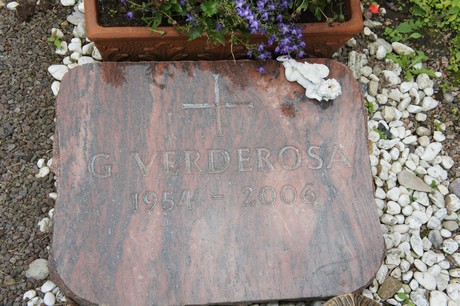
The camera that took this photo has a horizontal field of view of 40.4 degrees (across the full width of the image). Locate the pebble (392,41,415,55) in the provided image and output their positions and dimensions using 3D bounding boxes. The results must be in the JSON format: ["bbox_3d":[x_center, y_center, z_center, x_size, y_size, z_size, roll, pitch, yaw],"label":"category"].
[{"bbox_3d":[0.395,-0.239,1.422,0.056,0.019,0.025,27,66,8],"label":"pebble"}]

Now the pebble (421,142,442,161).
[{"bbox_3d":[0.424,-0.003,1.315,0.056,0.022,0.028,-36,73,-19],"label":"pebble"}]

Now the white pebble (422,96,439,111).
[{"bbox_3d":[0.438,-0.108,1.365,0.037,0.024,0.030,-24,69,-15],"label":"white pebble"}]

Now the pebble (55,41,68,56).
[{"bbox_3d":[-0.363,-0.225,1.349,0.025,0.020,0.033,20,65,4],"label":"pebble"}]

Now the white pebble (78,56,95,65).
[{"bbox_3d":[-0.307,-0.196,1.341,0.035,0.017,0.022,-1,65,-5],"label":"white pebble"}]

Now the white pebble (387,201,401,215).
[{"bbox_3d":[0.329,0.110,1.255,0.025,0.019,0.030,-37,73,-19],"label":"white pebble"}]

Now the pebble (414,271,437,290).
[{"bbox_3d":[0.374,0.245,1.196,0.051,0.023,0.029,41,68,13],"label":"pebble"}]

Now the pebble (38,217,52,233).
[{"bbox_3d":[-0.348,0.136,1.183,0.024,0.019,0.029,-17,68,-12],"label":"pebble"}]

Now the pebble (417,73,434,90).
[{"bbox_3d":[0.433,-0.159,1.389,0.034,0.027,0.041,-28,71,-17],"label":"pebble"}]

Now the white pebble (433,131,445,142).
[{"bbox_3d":[0.446,-0.035,1.333,0.023,0.018,0.027,-41,75,-20],"label":"white pebble"}]

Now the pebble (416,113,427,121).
[{"bbox_3d":[0.413,-0.077,1.349,0.023,0.015,0.019,5,65,-3],"label":"pebble"}]

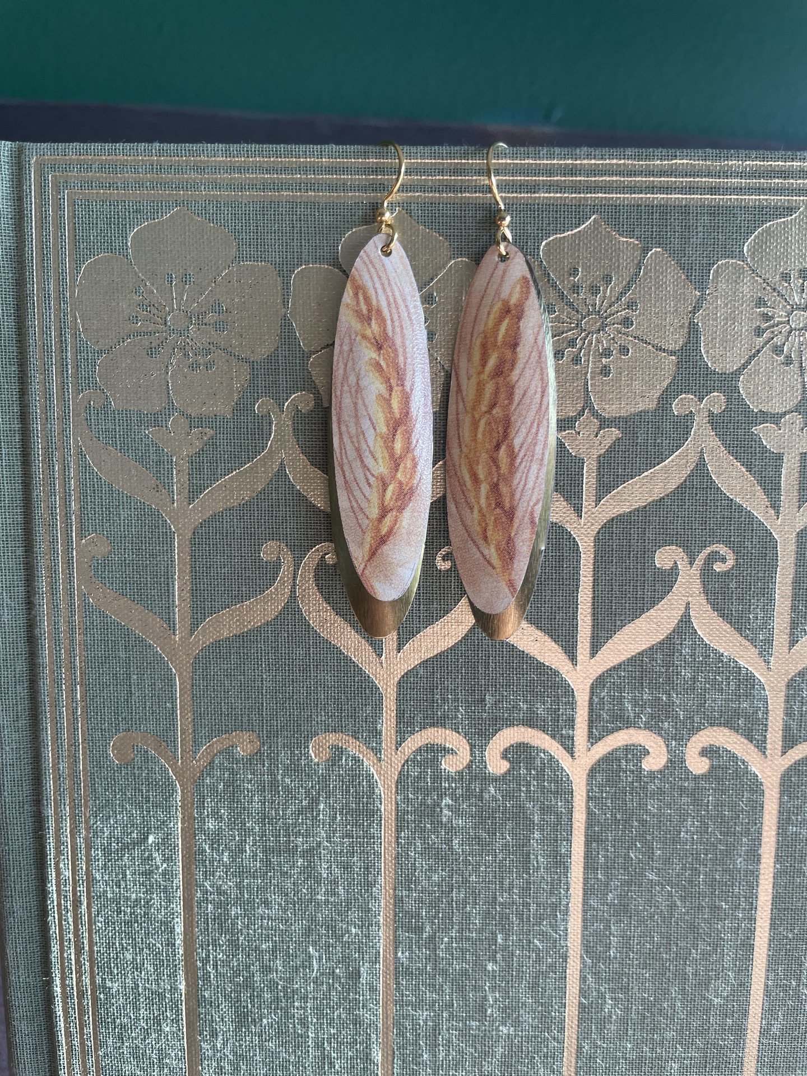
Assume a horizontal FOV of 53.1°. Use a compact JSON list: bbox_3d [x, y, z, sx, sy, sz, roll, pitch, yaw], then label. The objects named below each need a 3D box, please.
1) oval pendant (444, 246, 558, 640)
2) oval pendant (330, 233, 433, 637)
[{"bbox_3d":[0.017,-0.015,0.138,0.019,0.067,0.004,2,8,8],"label":"oval pendant"},{"bbox_3d":[-0.004,-0.016,0.138,0.018,0.069,0.004,-1,8,-8],"label":"oval pendant"}]

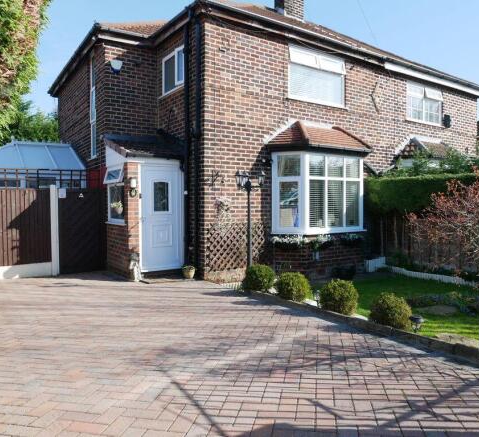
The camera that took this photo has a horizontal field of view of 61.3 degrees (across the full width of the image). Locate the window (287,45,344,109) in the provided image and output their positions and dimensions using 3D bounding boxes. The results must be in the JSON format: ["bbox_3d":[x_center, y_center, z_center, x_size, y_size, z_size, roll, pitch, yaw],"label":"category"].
[{"bbox_3d":[1.807,-3.164,9.183,1.763,1.135,0.140,-2,3,-34],"label":"window"}]

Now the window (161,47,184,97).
[{"bbox_3d":[-1.447,-3.164,8.750,0.080,0.840,1.160,-1,2,-33],"label":"window"}]

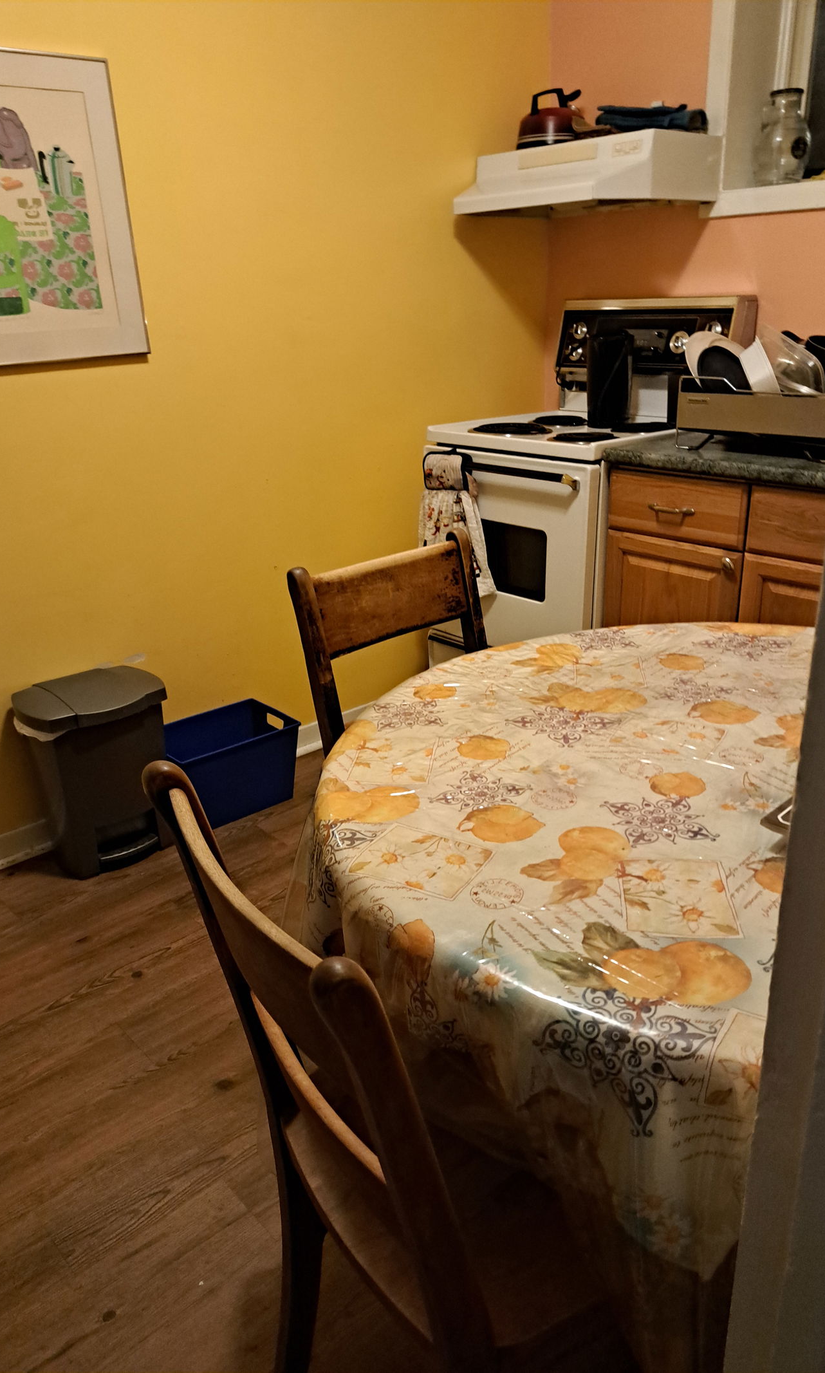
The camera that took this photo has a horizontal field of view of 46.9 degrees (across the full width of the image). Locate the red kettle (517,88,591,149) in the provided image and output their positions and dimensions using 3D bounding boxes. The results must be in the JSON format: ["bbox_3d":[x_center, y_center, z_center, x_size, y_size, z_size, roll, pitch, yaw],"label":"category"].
[{"bbox_3d":[0.369,-1.518,2.540,0.205,0.180,0.175,19,31,41],"label":"red kettle"}]

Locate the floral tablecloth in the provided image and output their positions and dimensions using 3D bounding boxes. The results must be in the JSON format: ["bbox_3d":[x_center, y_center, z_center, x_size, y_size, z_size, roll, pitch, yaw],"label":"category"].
[{"bbox_3d":[0.440,0.260,1.083,1.130,0.360,1.130,-20,28,-35],"label":"floral tablecloth"}]

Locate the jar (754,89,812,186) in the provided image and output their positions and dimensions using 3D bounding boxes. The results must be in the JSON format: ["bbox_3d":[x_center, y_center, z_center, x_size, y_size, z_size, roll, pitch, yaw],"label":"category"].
[{"bbox_3d":[0.905,-1.331,2.321,0.130,0.215,0.130,-2,23,1],"label":"jar"}]

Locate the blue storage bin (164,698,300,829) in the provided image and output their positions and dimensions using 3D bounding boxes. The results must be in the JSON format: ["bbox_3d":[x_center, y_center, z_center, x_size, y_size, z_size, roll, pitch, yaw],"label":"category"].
[{"bbox_3d":[-0.486,0.215,2.481,0.335,0.235,0.225,-20,28,-35],"label":"blue storage bin"}]

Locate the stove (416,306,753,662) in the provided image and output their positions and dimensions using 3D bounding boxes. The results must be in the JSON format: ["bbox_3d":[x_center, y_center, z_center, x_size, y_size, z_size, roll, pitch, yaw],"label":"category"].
[{"bbox_3d":[0.459,-0.424,2.665,0.640,1.190,0.600,-20,28,-35],"label":"stove"}]

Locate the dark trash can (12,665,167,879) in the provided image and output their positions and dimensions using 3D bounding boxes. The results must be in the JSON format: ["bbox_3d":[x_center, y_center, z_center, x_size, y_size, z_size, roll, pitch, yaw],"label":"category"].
[{"bbox_3d":[-0.729,0.213,2.244,0.285,0.440,0.270,-20,28,-35],"label":"dark trash can"}]

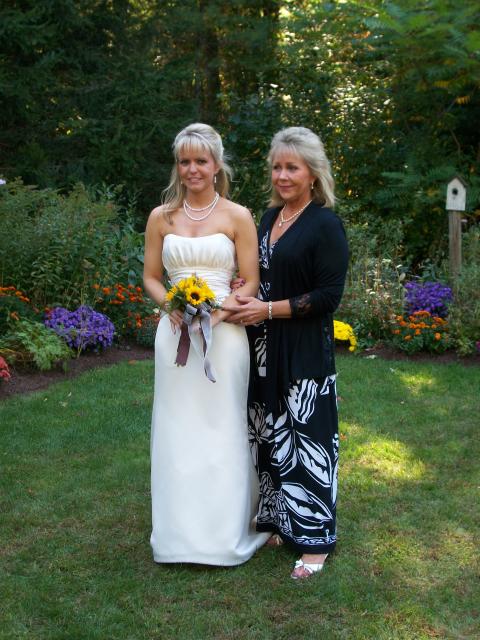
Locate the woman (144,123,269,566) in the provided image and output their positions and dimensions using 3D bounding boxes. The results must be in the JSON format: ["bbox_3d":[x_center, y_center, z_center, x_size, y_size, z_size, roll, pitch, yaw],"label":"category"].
[{"bbox_3d":[-0.130,0.072,3.984,0.500,1.700,0.480,2,9,12],"label":"woman"}]

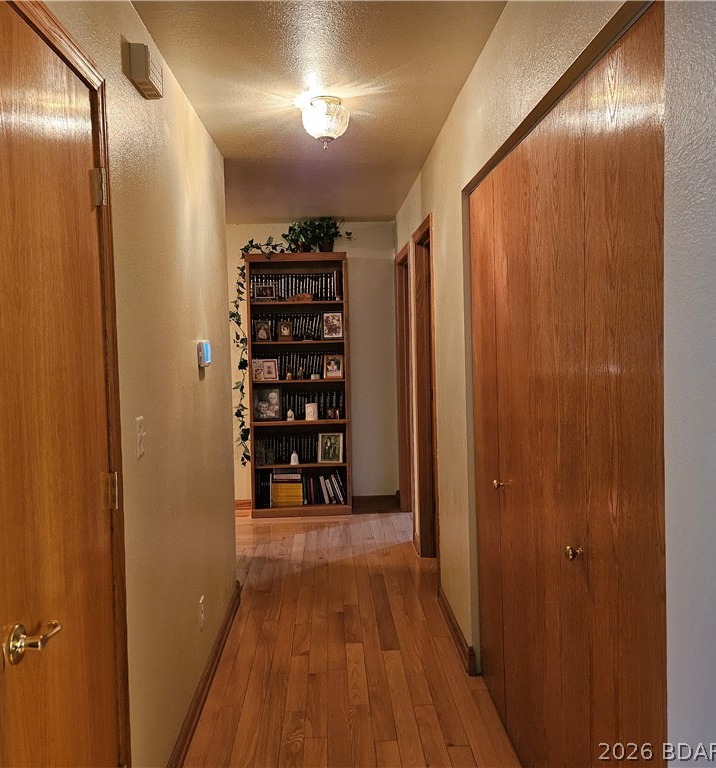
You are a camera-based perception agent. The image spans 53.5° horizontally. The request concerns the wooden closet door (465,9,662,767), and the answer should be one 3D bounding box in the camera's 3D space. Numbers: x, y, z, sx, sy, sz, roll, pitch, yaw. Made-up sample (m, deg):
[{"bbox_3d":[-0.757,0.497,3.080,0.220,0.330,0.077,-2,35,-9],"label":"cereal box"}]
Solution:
[{"bbox_3d":[0.553,0.275,2.146,0.045,2.020,1.750,-1,3,-2],"label":"wooden closet door"}]

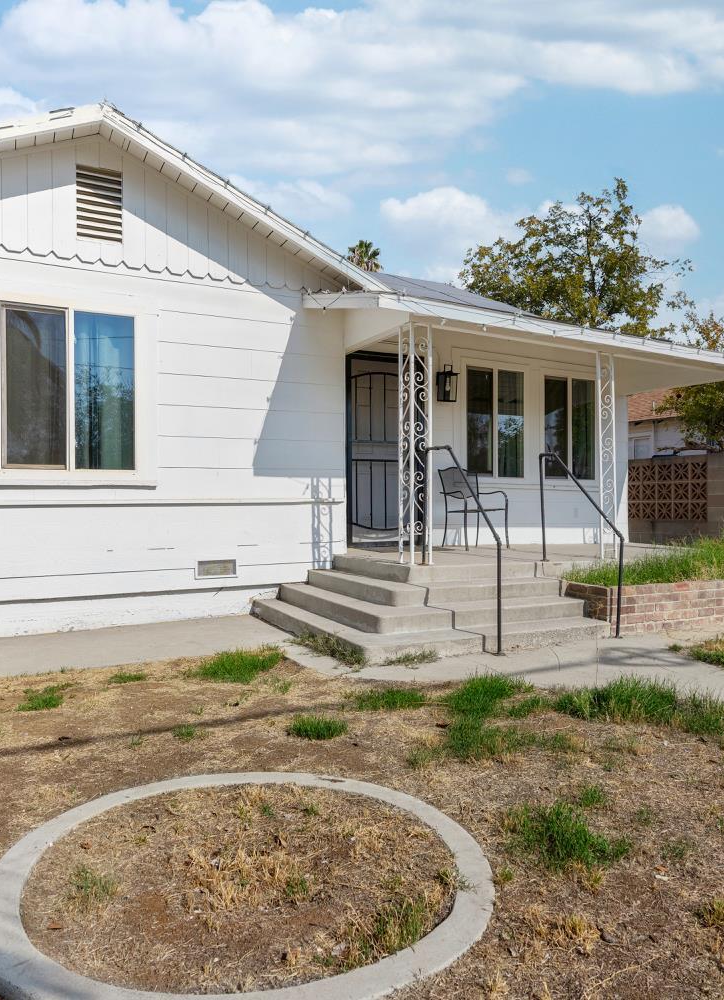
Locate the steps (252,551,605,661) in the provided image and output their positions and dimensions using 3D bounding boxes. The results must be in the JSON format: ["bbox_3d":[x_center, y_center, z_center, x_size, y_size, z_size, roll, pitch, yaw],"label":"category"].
[{"bbox_3d":[0.434,0.800,5.940,2.050,0.510,2.300,0,0,-26],"label":"steps"}]

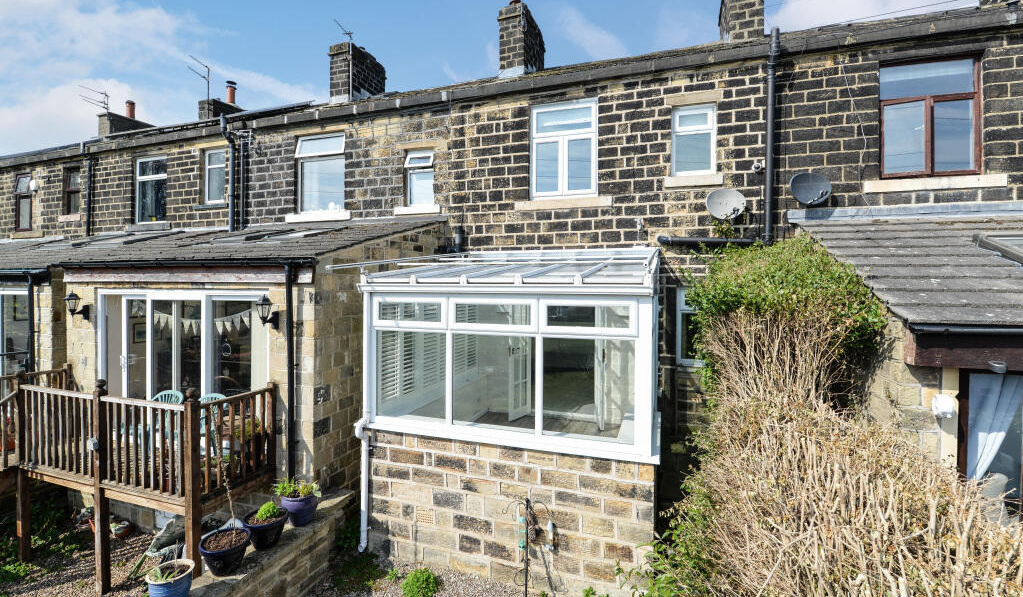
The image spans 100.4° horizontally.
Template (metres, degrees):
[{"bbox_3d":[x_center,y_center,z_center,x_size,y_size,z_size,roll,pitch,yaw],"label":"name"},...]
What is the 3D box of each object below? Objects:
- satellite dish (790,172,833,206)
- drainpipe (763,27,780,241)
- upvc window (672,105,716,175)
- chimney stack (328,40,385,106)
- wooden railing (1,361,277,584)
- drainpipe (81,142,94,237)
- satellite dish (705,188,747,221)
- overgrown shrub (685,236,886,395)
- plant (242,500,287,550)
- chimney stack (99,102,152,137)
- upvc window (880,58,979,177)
[{"bbox_3d":[4.105,-1.492,5.835,0.519,0.456,0.353,0,1,13],"label":"satellite dish"},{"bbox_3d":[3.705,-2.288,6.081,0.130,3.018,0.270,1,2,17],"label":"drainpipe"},{"bbox_3d":[2.721,-2.350,6.335,0.600,1.020,0.100,1,1,17],"label":"upvc window"},{"bbox_3d":[-4.434,-6.134,12.383,0.715,1.646,1.568,1,1,17],"label":"chimney stack"},{"bbox_3d":[-4.252,1.975,4.950,2.950,2.225,0.911,1,1,17],"label":"wooden railing"},{"bbox_3d":[-10.578,-2.709,10.618,0.095,2.308,0.200,1,2,17],"label":"drainpipe"},{"bbox_3d":[3.107,-1.355,6.148,0.519,0.456,0.353,0,1,13],"label":"satellite dish"},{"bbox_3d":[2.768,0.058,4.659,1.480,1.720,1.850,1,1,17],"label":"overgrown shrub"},{"bbox_3d":[-2.188,1.998,3.805,0.346,0.345,0.346,1,1,17],"label":"plant"},{"bbox_3d":[-13.235,-6.143,14.842,0.562,1.400,1.529,1,2,17],"label":"chimney stack"},{"bbox_3d":[5.382,-2.325,5.496,1.020,1.500,0.100,1,1,17],"label":"upvc window"}]

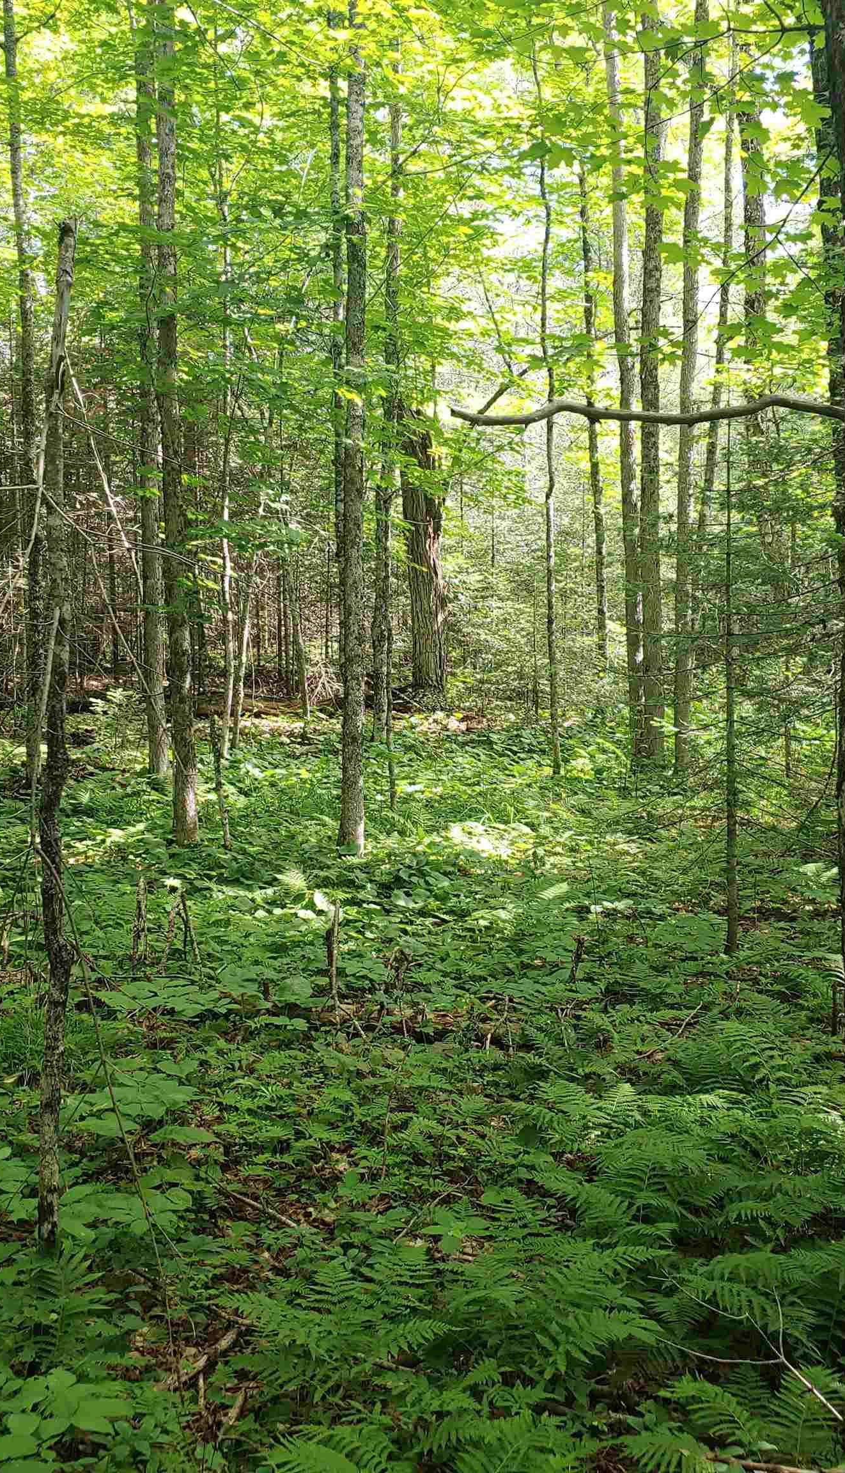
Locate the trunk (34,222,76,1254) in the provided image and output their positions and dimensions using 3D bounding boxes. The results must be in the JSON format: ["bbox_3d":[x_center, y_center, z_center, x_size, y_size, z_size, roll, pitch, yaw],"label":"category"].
[{"bbox_3d":[-0.855,0.033,3.313,0.080,2.409,0.080,1,4,-15],"label":"trunk"}]

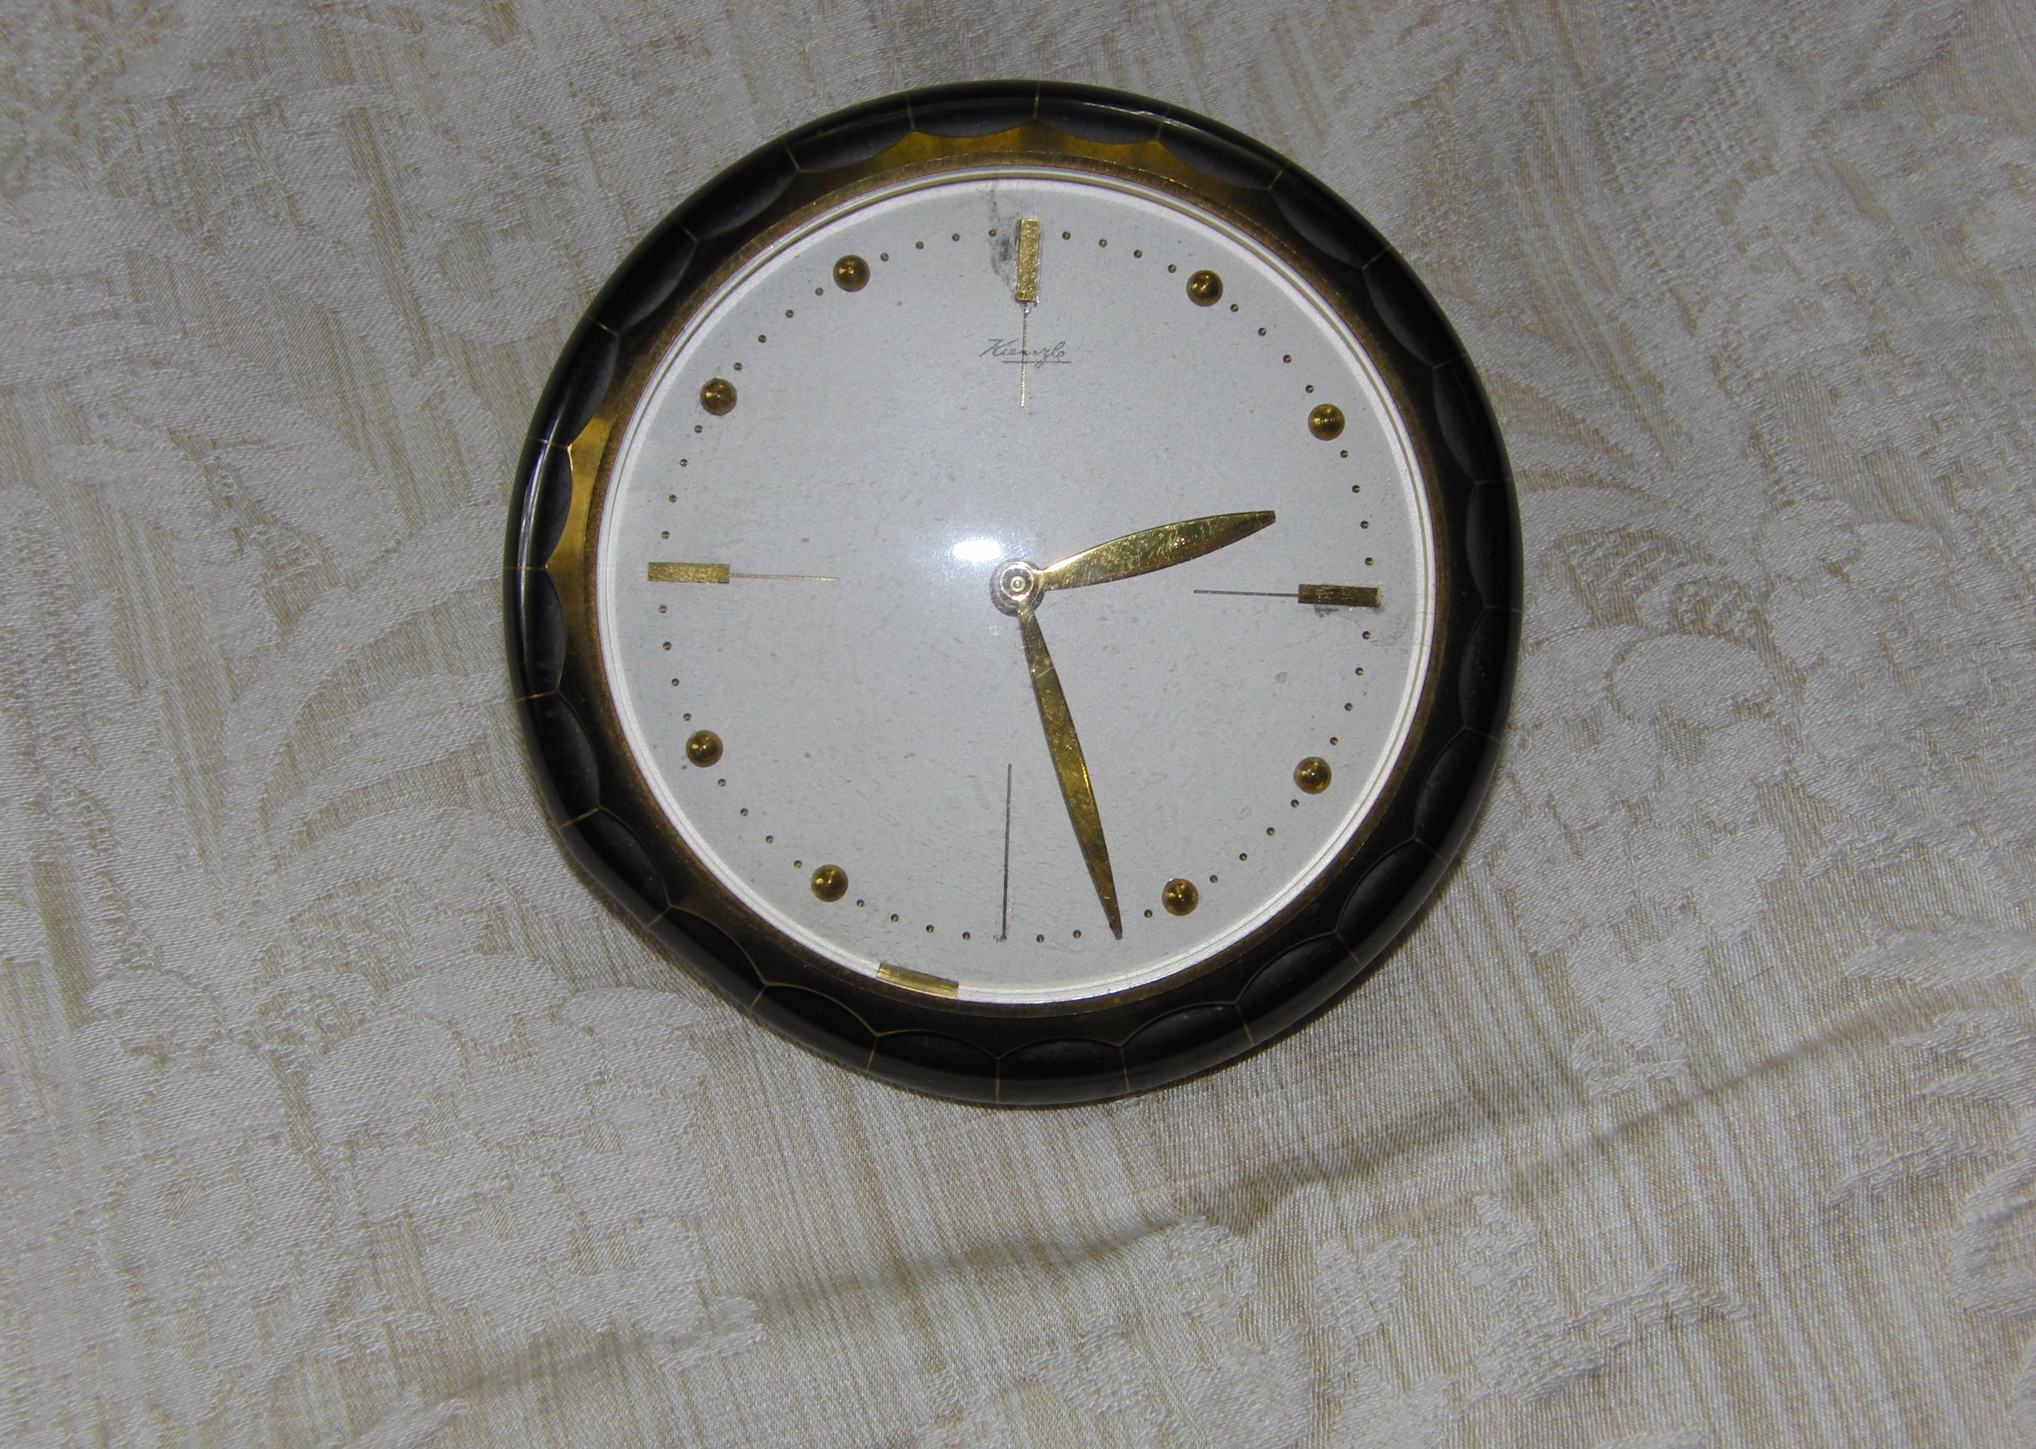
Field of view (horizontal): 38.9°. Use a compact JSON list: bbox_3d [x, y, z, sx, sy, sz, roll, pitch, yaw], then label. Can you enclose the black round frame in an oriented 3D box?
[{"bbox_3d":[-0.001,-0.020,0.438,0.154,0.030,0.154,2,89,-1],"label":"black round frame"}]

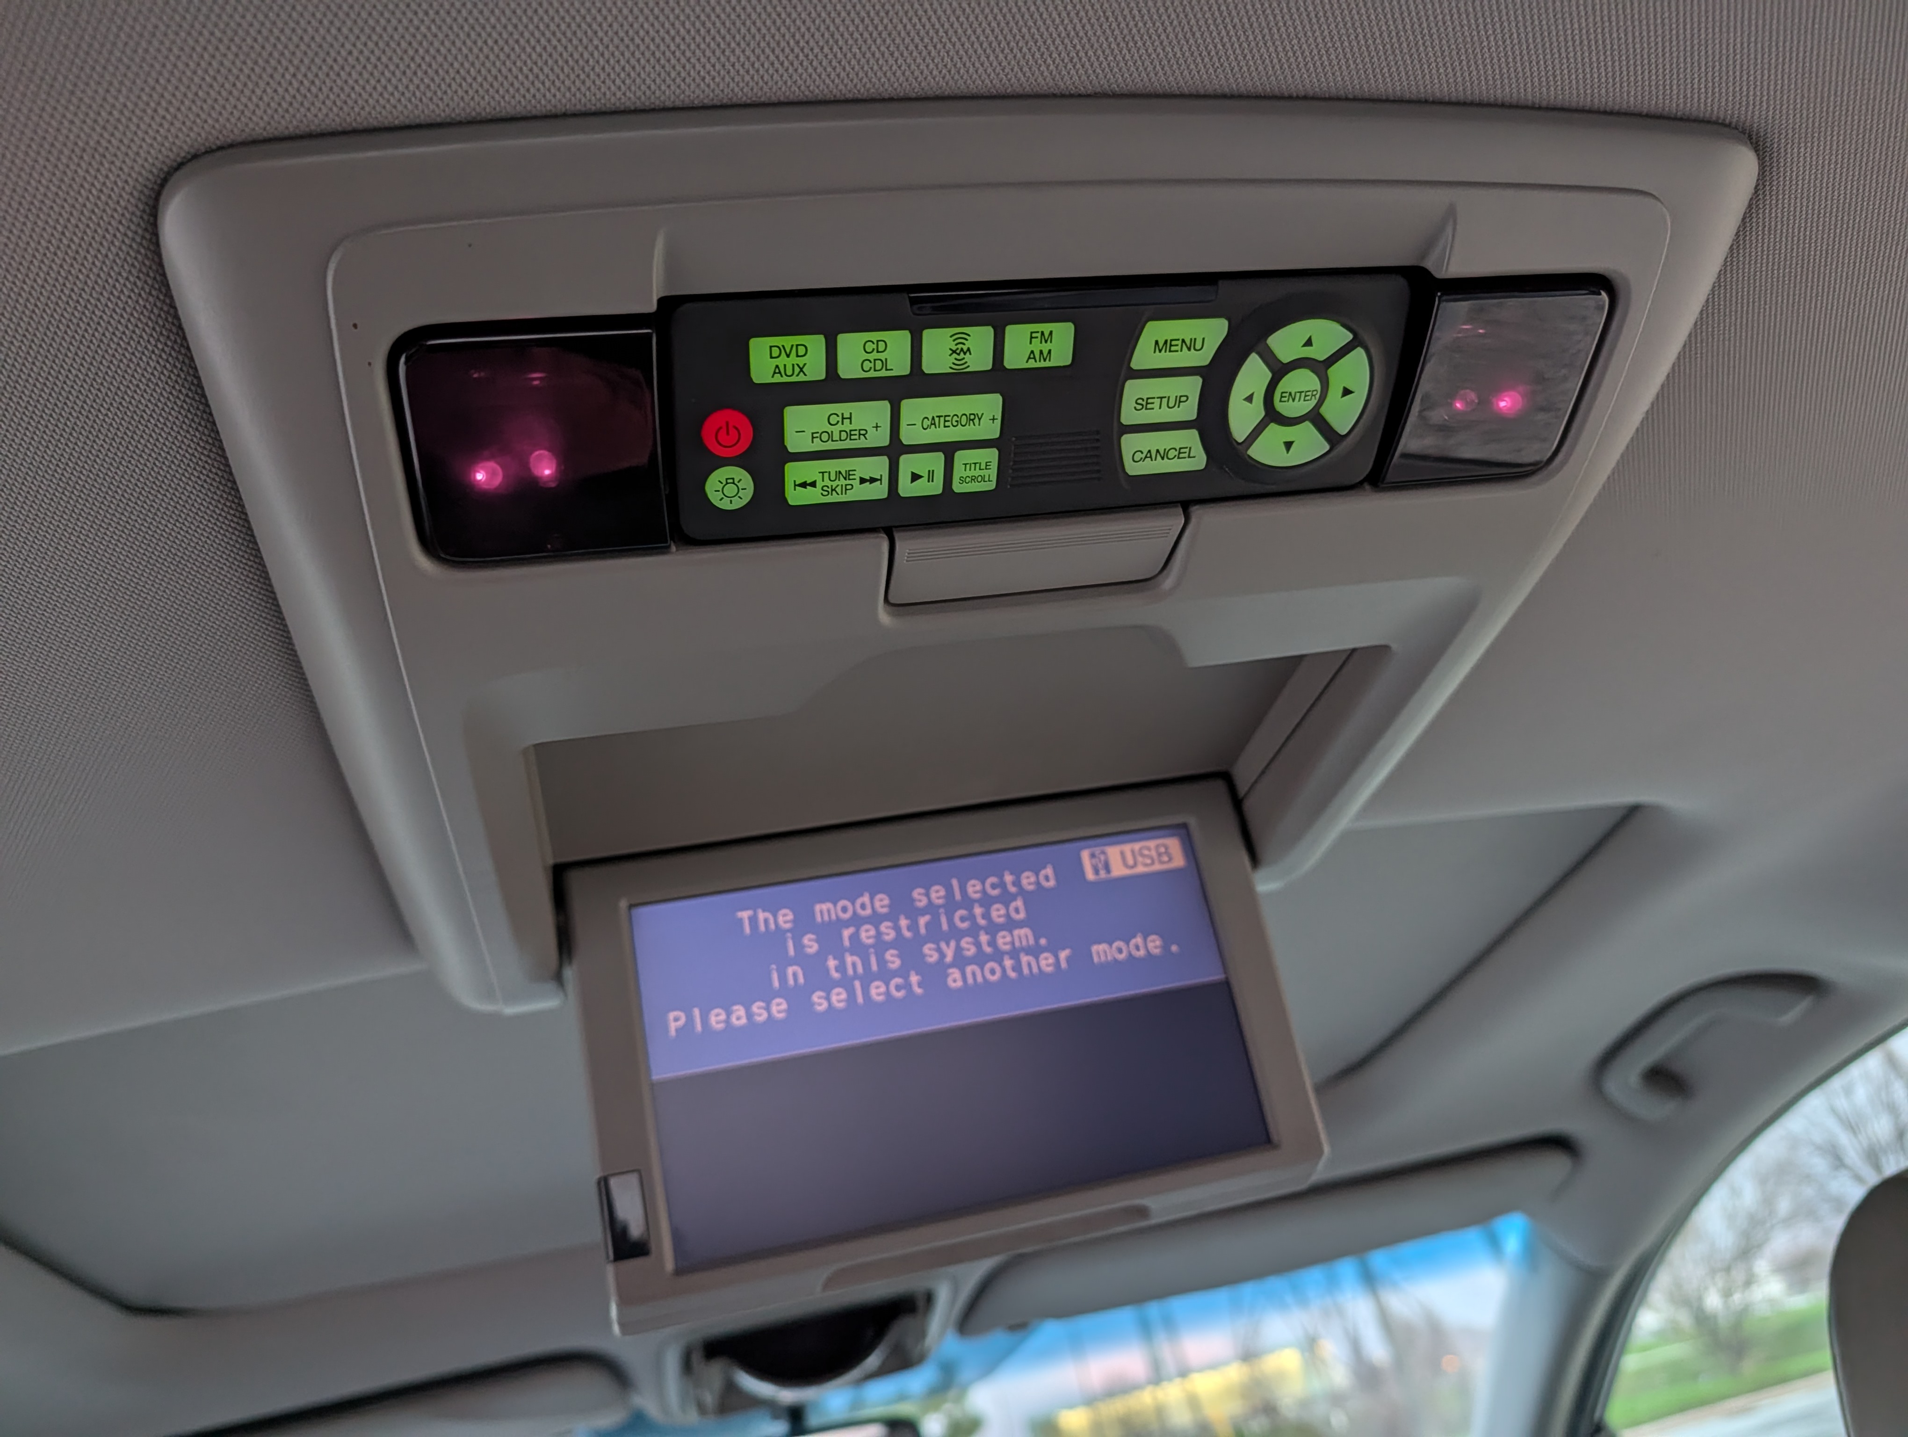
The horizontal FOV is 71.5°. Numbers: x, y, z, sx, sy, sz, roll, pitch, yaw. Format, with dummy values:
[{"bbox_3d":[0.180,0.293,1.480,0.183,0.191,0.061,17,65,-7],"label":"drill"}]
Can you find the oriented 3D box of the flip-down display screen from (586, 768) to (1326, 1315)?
[{"bbox_3d":[-0.001,0.106,0.448,0.236,0.142,0.025,-7,-19,-15],"label":"flip-down display screen"}]

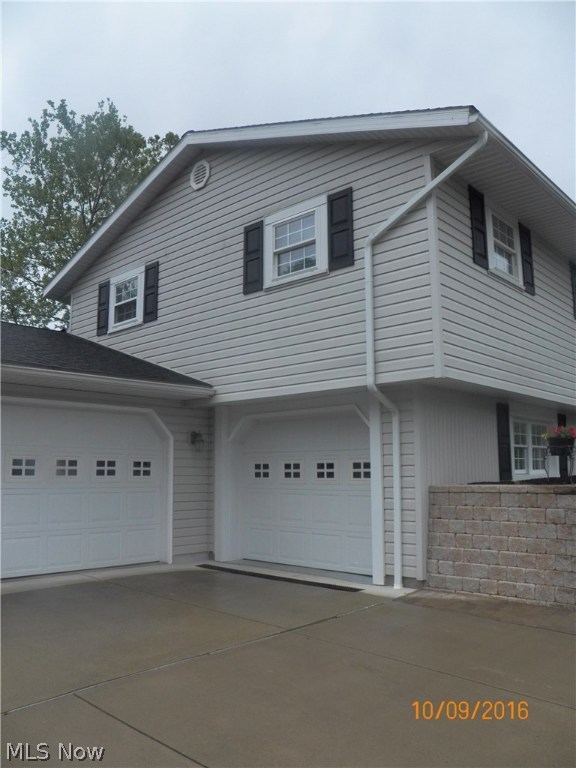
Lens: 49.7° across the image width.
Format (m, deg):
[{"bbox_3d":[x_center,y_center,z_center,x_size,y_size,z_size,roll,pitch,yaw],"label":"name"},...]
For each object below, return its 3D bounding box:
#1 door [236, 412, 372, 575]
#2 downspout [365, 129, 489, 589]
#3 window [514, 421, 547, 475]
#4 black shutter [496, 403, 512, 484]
[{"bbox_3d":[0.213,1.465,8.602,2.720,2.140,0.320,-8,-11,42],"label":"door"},{"bbox_3d":[1.639,-0.148,6.726,1.590,4.780,0.540,-8,-11,42],"label":"downspout"},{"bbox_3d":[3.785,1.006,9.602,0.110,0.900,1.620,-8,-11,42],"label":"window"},{"bbox_3d":[3.069,0.831,8.796,0.050,1.110,0.360,-8,-11,42],"label":"black shutter"}]

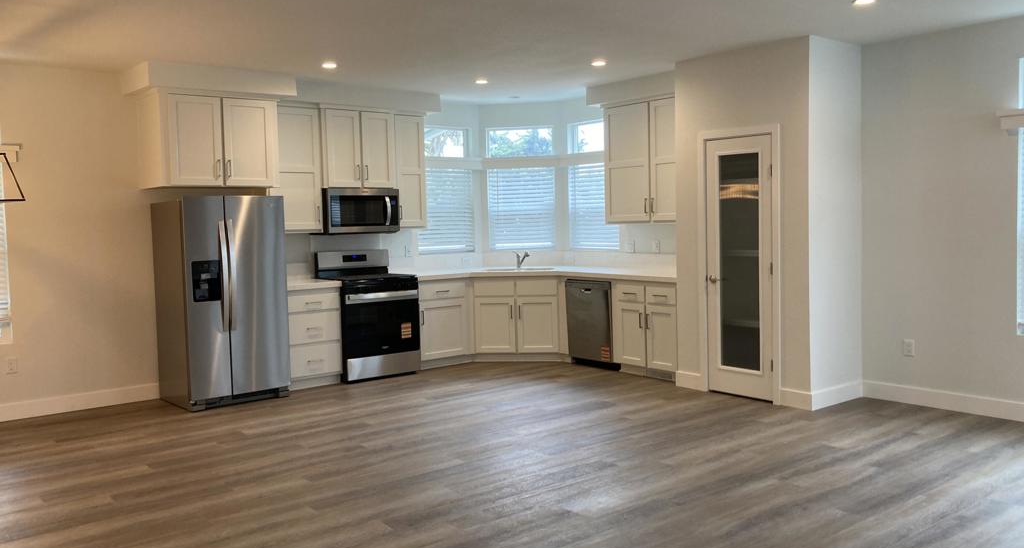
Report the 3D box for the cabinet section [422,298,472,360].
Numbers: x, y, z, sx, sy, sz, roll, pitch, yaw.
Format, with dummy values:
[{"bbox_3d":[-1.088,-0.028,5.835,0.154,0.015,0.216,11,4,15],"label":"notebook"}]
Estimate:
[{"bbox_3d":[-0.841,0.526,8.316,0.600,0.590,0.540,-4,4,-39],"label":"cabinet section"}]

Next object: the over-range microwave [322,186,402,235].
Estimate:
[{"bbox_3d":[-1.495,-0.602,7.972,0.760,0.413,0.410,-4,4,-38],"label":"over-range microwave"}]

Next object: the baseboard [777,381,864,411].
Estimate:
[{"bbox_3d":[2.367,0.906,6.330,0.710,0.122,0.280,-4,4,-38],"label":"baseboard"}]

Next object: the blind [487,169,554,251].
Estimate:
[{"bbox_3d":[0.109,-0.733,9.111,0.720,0.895,0.055,-1,4,7],"label":"blind"}]

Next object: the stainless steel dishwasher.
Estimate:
[{"bbox_3d":[0.963,0.468,8.075,0.605,0.860,0.605,-4,4,-38],"label":"stainless steel dishwasher"}]

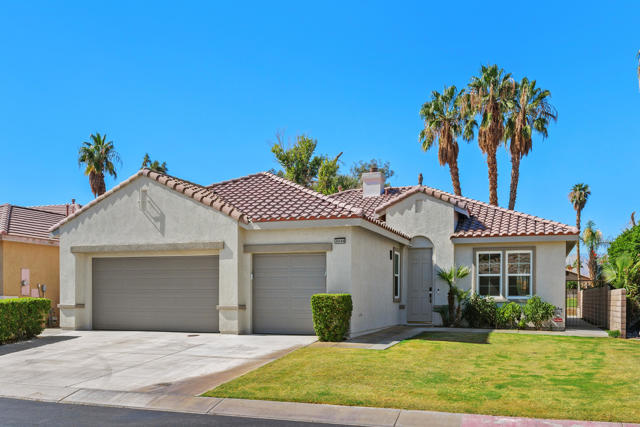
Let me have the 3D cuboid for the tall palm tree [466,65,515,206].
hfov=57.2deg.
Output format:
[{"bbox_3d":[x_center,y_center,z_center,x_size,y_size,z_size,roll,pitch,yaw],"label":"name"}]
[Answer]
[{"bbox_3d":[11.691,-1.668,40.000,3.600,16.710,3.600,0,-5,0],"label":"tall palm tree"}]

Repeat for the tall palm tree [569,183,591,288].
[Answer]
[{"bbox_3d":[30.072,3.489,68.000,2.600,13.930,2.600,0,-5,0],"label":"tall palm tree"}]

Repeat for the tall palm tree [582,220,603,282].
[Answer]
[{"bbox_3d":[25.077,4.653,54.000,2.300,7.830,2.300,0,-5,0],"label":"tall palm tree"}]

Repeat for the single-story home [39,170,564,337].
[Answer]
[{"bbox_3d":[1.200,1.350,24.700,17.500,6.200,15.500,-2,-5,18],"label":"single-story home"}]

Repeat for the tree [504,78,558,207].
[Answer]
[{"bbox_3d":[14.281,-1.225,40.000,3.700,15.820,3.700,0,-5,0],"label":"tree"}]

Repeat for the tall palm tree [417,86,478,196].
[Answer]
[{"bbox_3d":[8.869,-0.972,40.500,3.900,15.450,3.900,0,-5,0],"label":"tall palm tree"}]

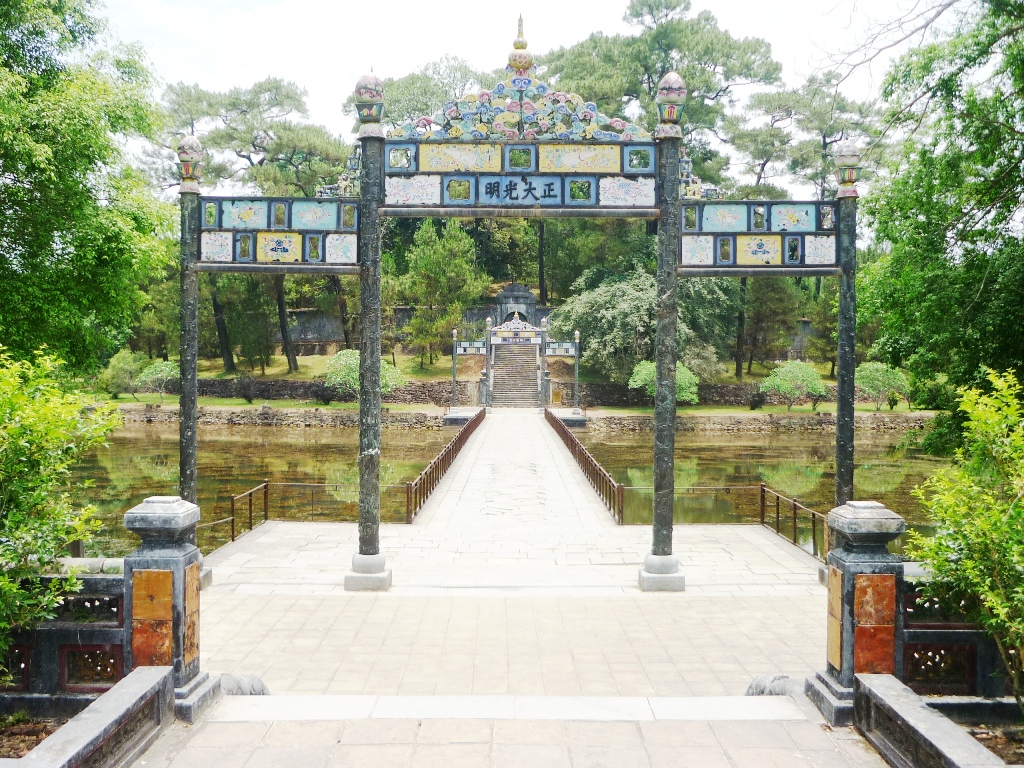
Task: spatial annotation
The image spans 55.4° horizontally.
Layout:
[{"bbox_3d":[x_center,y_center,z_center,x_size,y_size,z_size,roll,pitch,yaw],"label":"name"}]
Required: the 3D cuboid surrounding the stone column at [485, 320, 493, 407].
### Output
[{"bbox_3d":[-1.489,-1.200,62.500,0.520,6.114,0.520,0,1,0],"label":"stone column"}]

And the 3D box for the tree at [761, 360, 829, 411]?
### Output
[{"bbox_3d":[22.781,0.121,79.000,5.300,4.050,5.000,0,1,0],"label":"tree"}]

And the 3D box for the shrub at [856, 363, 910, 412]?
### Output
[{"bbox_3d":[26.152,0.177,69.000,3.888,3.393,3.693,0,1,0],"label":"shrub"}]

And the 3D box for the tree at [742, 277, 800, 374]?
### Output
[{"bbox_3d":[22.861,-5.682,86.000,5.110,9.691,4.854,0,1,0],"label":"tree"}]

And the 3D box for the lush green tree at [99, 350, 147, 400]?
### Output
[{"bbox_3d":[-34.314,-0.881,86.000,4.200,4.400,4.200,0,1,0],"label":"lush green tree"}]

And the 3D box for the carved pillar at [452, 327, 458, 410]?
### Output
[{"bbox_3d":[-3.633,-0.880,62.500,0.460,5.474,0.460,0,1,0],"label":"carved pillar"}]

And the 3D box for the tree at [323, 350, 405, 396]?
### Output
[{"bbox_3d":[-10.877,-0.623,71.500,6.006,3.662,5.285,0,1,0],"label":"tree"}]

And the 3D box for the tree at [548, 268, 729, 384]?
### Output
[{"bbox_3d":[10.496,-4.771,81.000,14.935,9.625,12.500,0,1,0],"label":"tree"}]

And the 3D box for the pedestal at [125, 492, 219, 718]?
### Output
[{"bbox_3d":[-1.628,1.024,4.570,0.380,0.990,0.380,0,1,0],"label":"pedestal"}]

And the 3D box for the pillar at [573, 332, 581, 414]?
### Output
[{"bbox_3d":[4.407,-0.783,66.500,0.540,5.750,0.540,0,1,0],"label":"pillar"}]

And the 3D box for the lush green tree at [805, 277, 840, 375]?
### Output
[{"bbox_3d":[27.234,-5.206,84.000,4.130,9.121,3.924,0,1,0],"label":"lush green tree"}]

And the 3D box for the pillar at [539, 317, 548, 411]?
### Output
[{"bbox_3d":[2.017,-1.232,62.500,0.520,6.178,0.520,0,1,0],"label":"pillar"}]

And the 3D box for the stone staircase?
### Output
[{"bbox_3d":[0.250,-0.728,81.500,3.900,5.200,9.500,0,1,0],"label":"stone staircase"}]

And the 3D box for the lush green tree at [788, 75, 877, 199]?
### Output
[{"bbox_3d":[30.438,-16.434,93.000,9.000,26.000,9.000,0,1,0],"label":"lush green tree"}]

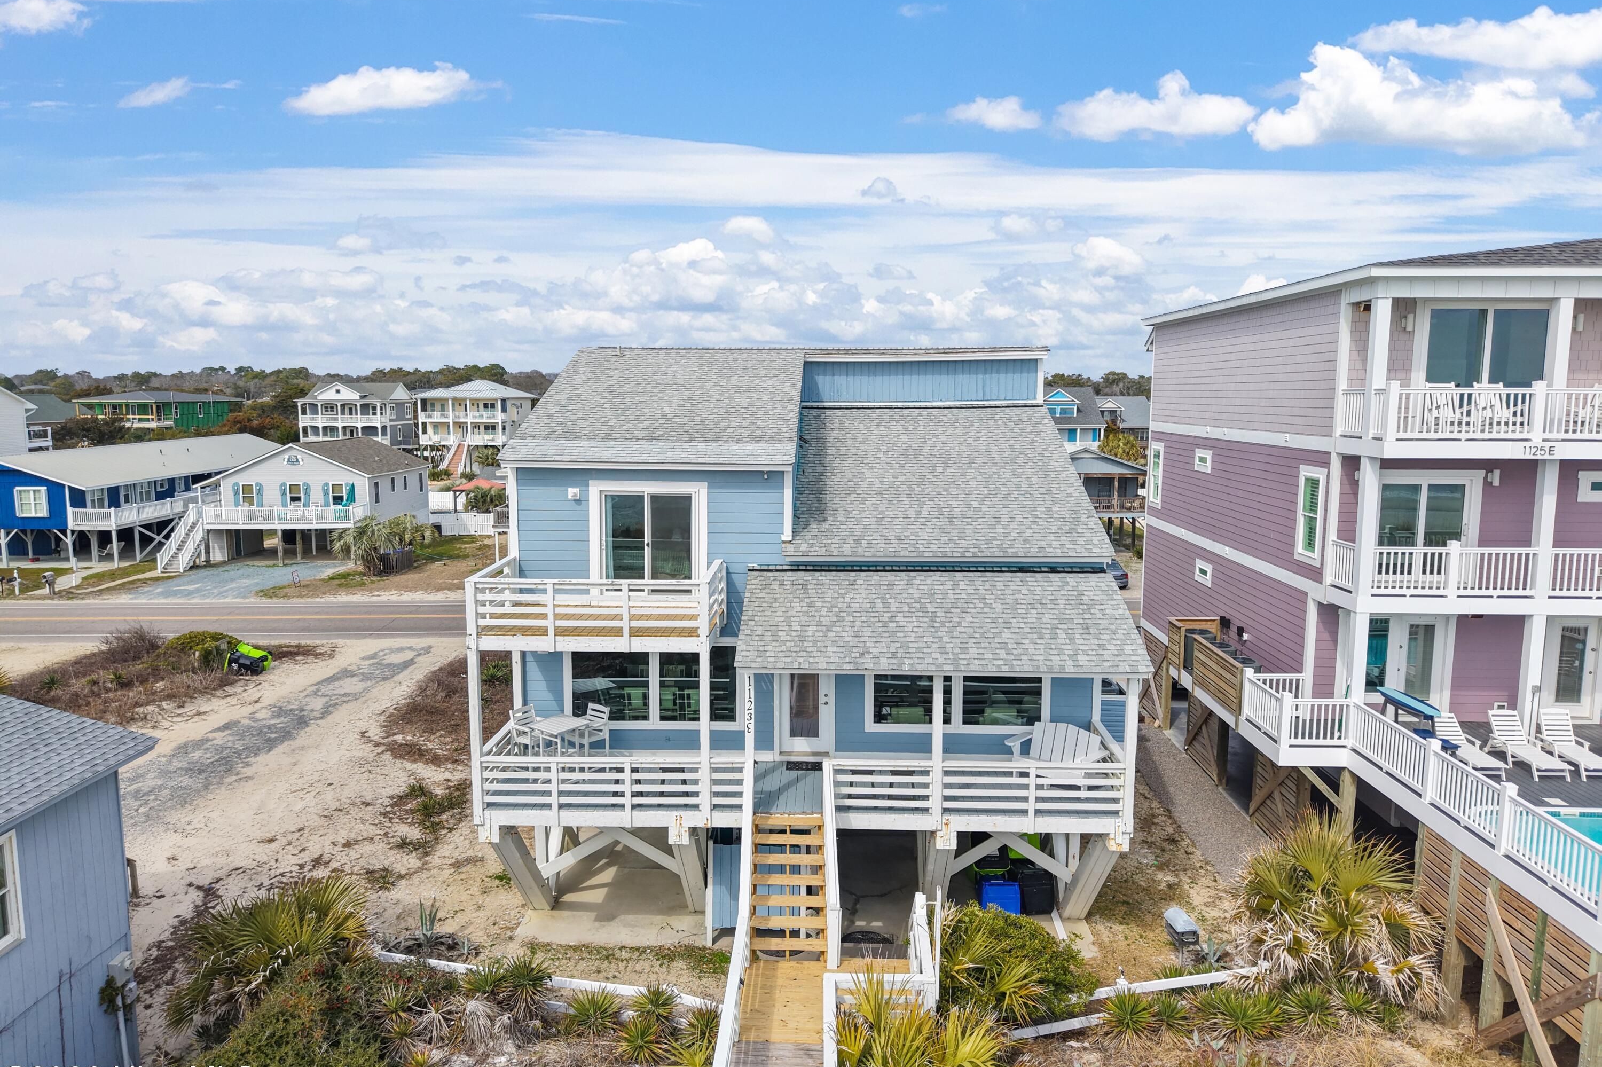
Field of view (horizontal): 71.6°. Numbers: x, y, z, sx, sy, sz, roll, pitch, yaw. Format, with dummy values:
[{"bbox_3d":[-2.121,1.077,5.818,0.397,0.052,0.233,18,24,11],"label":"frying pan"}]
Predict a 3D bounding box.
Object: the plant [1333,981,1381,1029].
[{"bbox_3d":[8.251,7.014,16.517,0.632,0.680,0.632,0,7,1],"label":"plant"}]

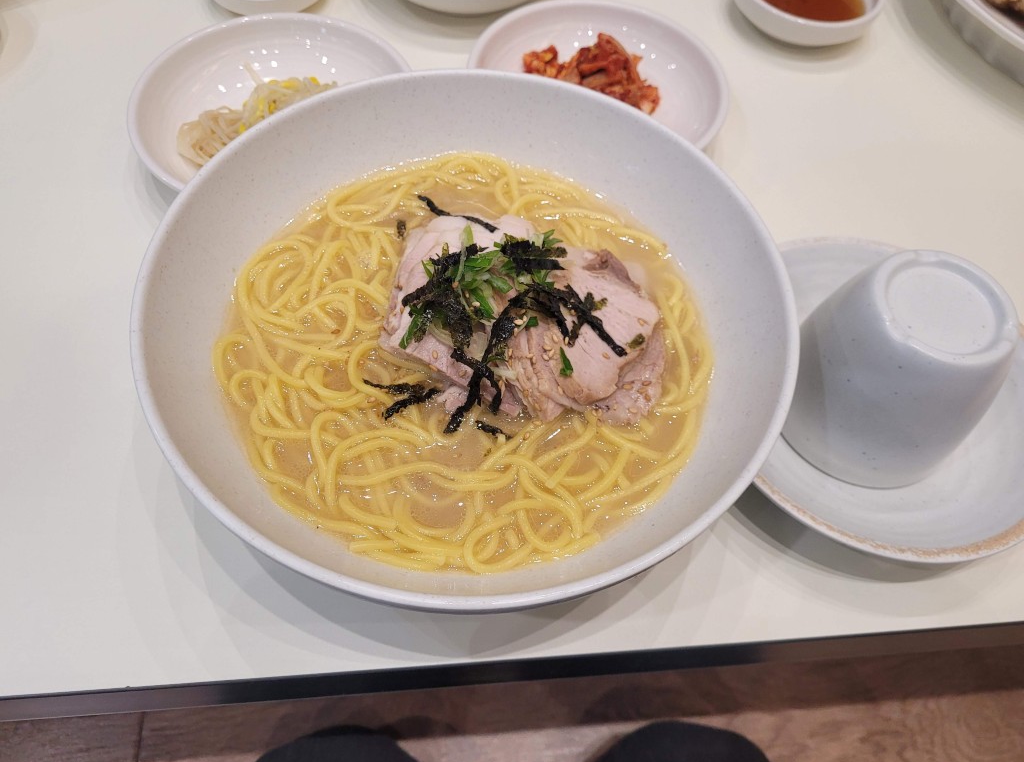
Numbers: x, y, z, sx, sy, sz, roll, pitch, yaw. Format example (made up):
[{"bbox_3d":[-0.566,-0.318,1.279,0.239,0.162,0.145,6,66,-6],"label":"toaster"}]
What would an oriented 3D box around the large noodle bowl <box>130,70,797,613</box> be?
[{"bbox_3d":[-0.015,-0.015,0.292,0.220,0.075,0.220,2,59,-3],"label":"large noodle bowl"}]

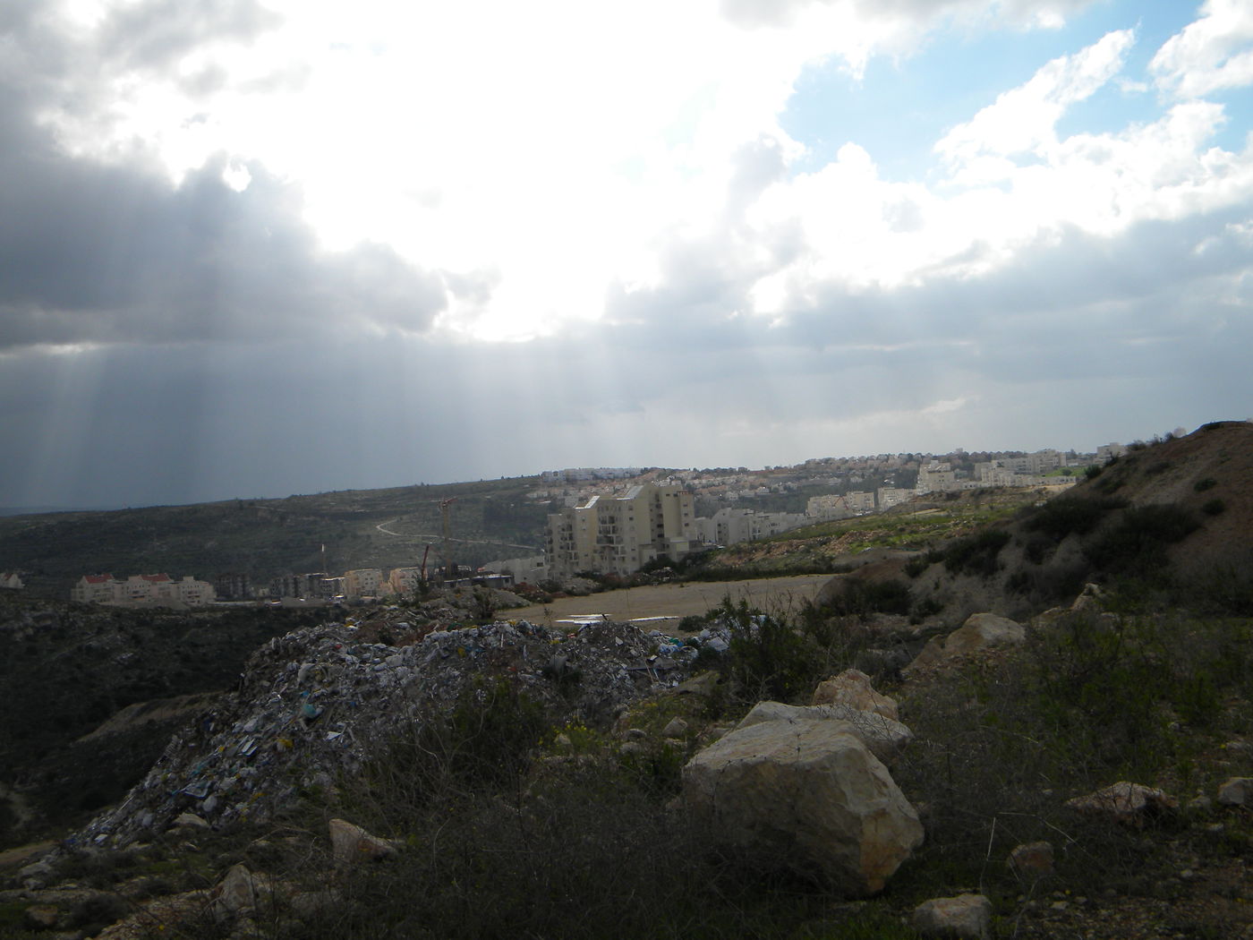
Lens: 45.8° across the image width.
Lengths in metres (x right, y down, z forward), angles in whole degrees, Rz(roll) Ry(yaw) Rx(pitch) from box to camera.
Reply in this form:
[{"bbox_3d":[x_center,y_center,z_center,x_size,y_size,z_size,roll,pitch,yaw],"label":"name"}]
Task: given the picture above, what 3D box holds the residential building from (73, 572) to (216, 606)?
[{"bbox_3d":[-297.838,73.328,915.000,82.000,17.500,18.000,-3,0,-9],"label":"residential building"}]

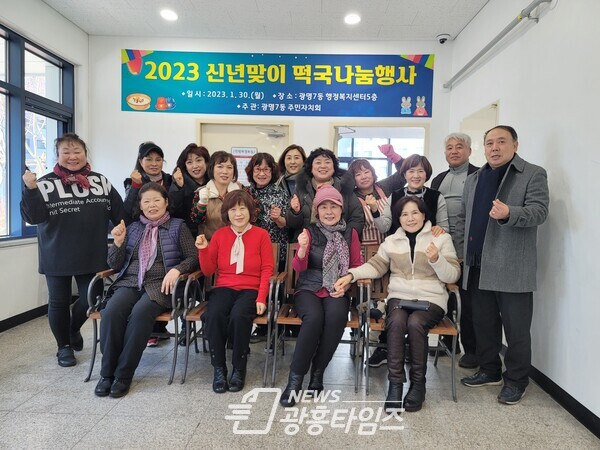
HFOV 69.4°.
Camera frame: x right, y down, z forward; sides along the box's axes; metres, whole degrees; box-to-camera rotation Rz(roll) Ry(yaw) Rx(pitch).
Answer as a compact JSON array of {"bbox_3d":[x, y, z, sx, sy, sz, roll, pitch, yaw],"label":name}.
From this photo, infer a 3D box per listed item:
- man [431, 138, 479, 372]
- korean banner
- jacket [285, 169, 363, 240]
[{"bbox_3d":[1.199,0.188,3.289,0.480,1.748,0.340,3,3,19],"label":"man"},{"bbox_3d":[-0.270,-1.568,4.788,3.475,0.683,0.030,2,3,2],"label":"korean banner"},{"bbox_3d":[0.191,-0.083,3.366,0.600,0.711,0.420,2,3,6],"label":"jacket"}]

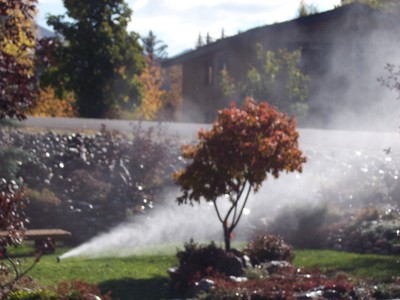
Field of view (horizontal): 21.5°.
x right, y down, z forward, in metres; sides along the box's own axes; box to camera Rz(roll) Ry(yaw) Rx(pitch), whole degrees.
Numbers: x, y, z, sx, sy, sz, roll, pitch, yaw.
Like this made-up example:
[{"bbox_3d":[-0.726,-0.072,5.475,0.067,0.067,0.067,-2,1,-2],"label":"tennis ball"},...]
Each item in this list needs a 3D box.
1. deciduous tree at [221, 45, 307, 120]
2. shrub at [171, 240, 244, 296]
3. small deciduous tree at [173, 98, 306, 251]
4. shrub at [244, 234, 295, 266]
[{"bbox_3d":[2.718,-2.718,45.000,3.850,3.600,3.600,0,4,0],"label":"deciduous tree"},{"bbox_3d":[0.121,1.905,16.900,1.180,0.820,1.000,0,4,0],"label":"shrub"},{"bbox_3d":[0.676,0.428,18.000,2.280,2.600,2.100,0,4,0],"label":"small deciduous tree"},{"bbox_3d":[1.157,1.673,17.500,0.830,0.520,0.750,0,4,0],"label":"shrub"}]

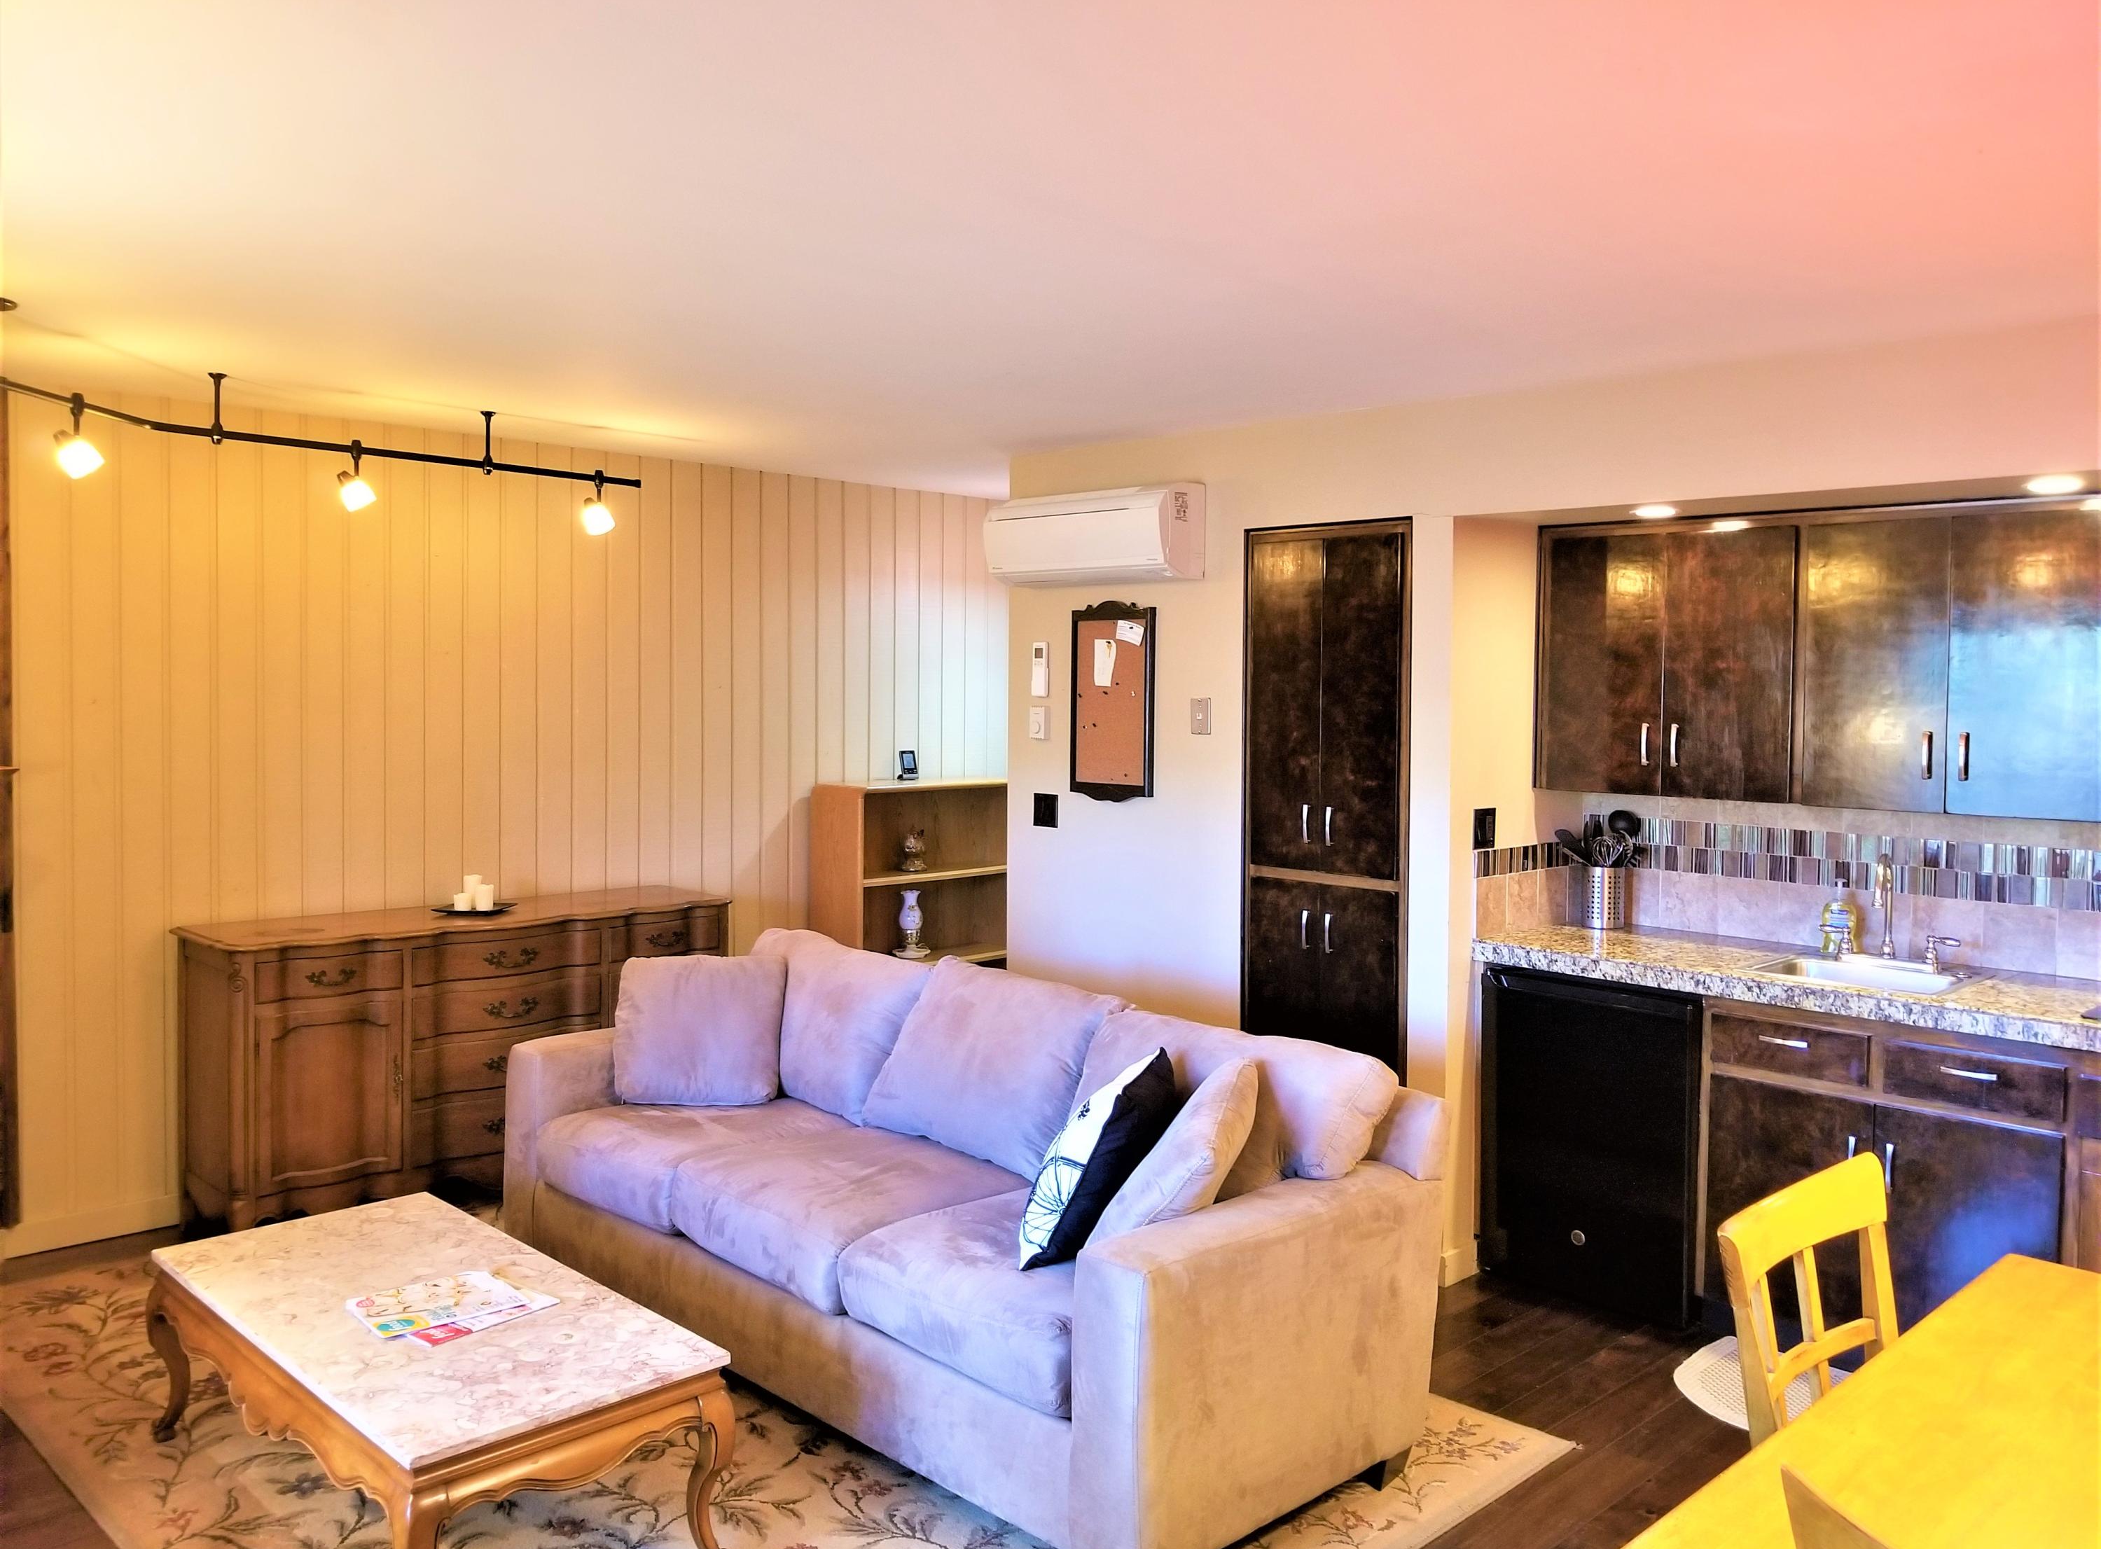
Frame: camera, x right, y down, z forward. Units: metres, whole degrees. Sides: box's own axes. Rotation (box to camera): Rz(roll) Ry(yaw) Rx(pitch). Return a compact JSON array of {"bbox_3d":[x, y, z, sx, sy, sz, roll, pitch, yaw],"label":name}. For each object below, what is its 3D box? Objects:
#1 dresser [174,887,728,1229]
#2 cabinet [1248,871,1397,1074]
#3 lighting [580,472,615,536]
[{"bbox_3d":[-1.829,0.883,5.017,0.570,0.873,1.580,4,5,44],"label":"dresser"},{"bbox_3d":[0.912,0.794,4.680,0.520,1.000,0.420,4,5,44],"label":"cabinet"},{"bbox_3d":[-1.437,-0.873,5.061,0.120,0.210,0.090,1,4,14],"label":"lighting"}]

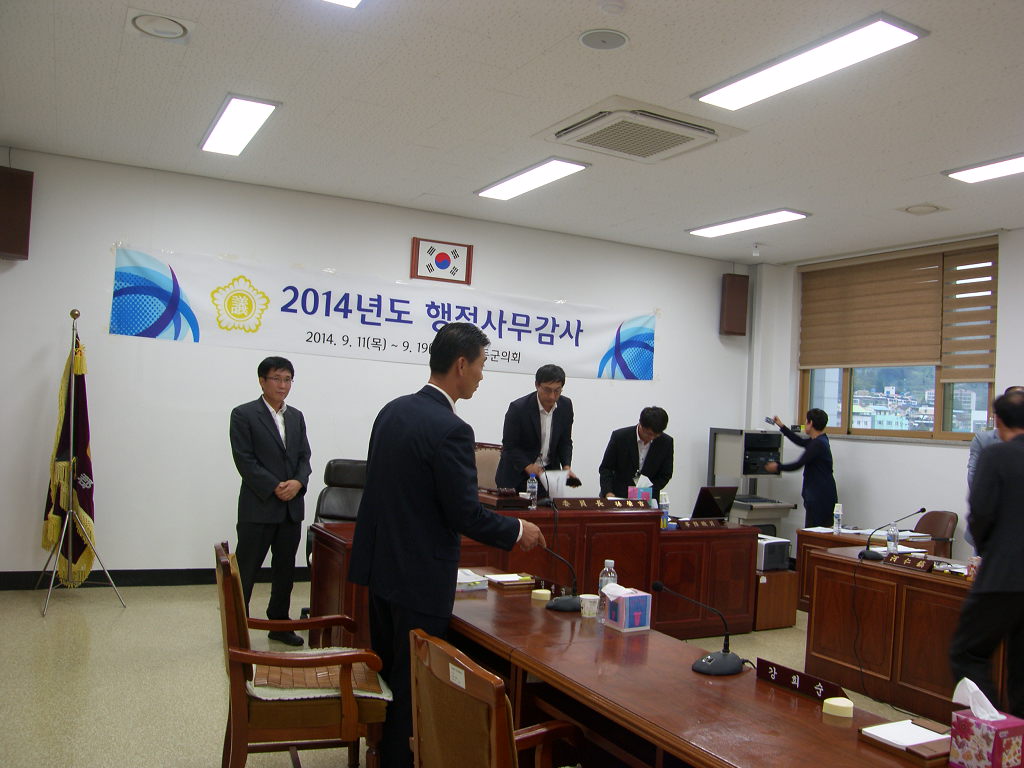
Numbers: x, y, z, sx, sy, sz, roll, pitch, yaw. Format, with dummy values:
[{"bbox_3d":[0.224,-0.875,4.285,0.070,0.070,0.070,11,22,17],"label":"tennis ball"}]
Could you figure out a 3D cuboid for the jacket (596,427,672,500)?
[{"bbox_3d":[0.908,0.611,6.104,0.540,0.600,0.440,3,-1,-9],"label":"jacket"}]

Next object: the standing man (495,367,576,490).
[{"bbox_3d":[0.141,0.697,5.765,0.520,1.680,0.420,3,-1,-14],"label":"standing man"}]

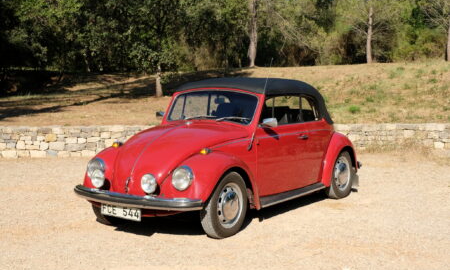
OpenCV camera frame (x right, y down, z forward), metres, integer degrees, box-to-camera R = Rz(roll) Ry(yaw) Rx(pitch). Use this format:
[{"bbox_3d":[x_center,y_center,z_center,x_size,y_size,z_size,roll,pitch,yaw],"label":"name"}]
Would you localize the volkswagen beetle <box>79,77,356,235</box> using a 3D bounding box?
[{"bbox_3d":[0.225,0.102,6.770,1.570,1.500,4.050,3,5,36],"label":"volkswagen beetle"}]

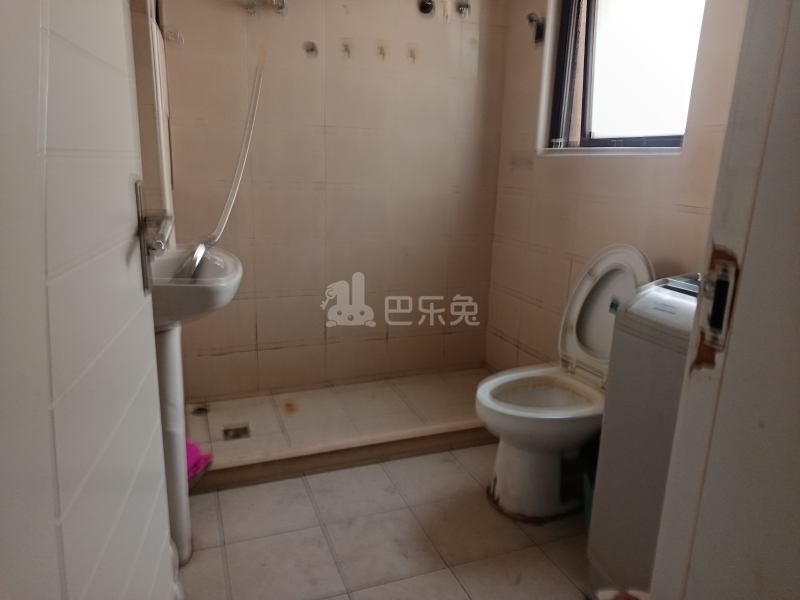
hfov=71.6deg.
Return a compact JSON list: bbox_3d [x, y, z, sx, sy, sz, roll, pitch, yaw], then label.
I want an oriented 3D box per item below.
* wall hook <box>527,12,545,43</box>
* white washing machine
[{"bbox_3d":[0.607,-1.215,2.479,0.054,0.107,0.045,-4,15,-20],"label":"wall hook"},{"bbox_3d":[0.883,0.408,1.336,0.540,0.870,0.530,-4,15,-20],"label":"white washing machine"}]

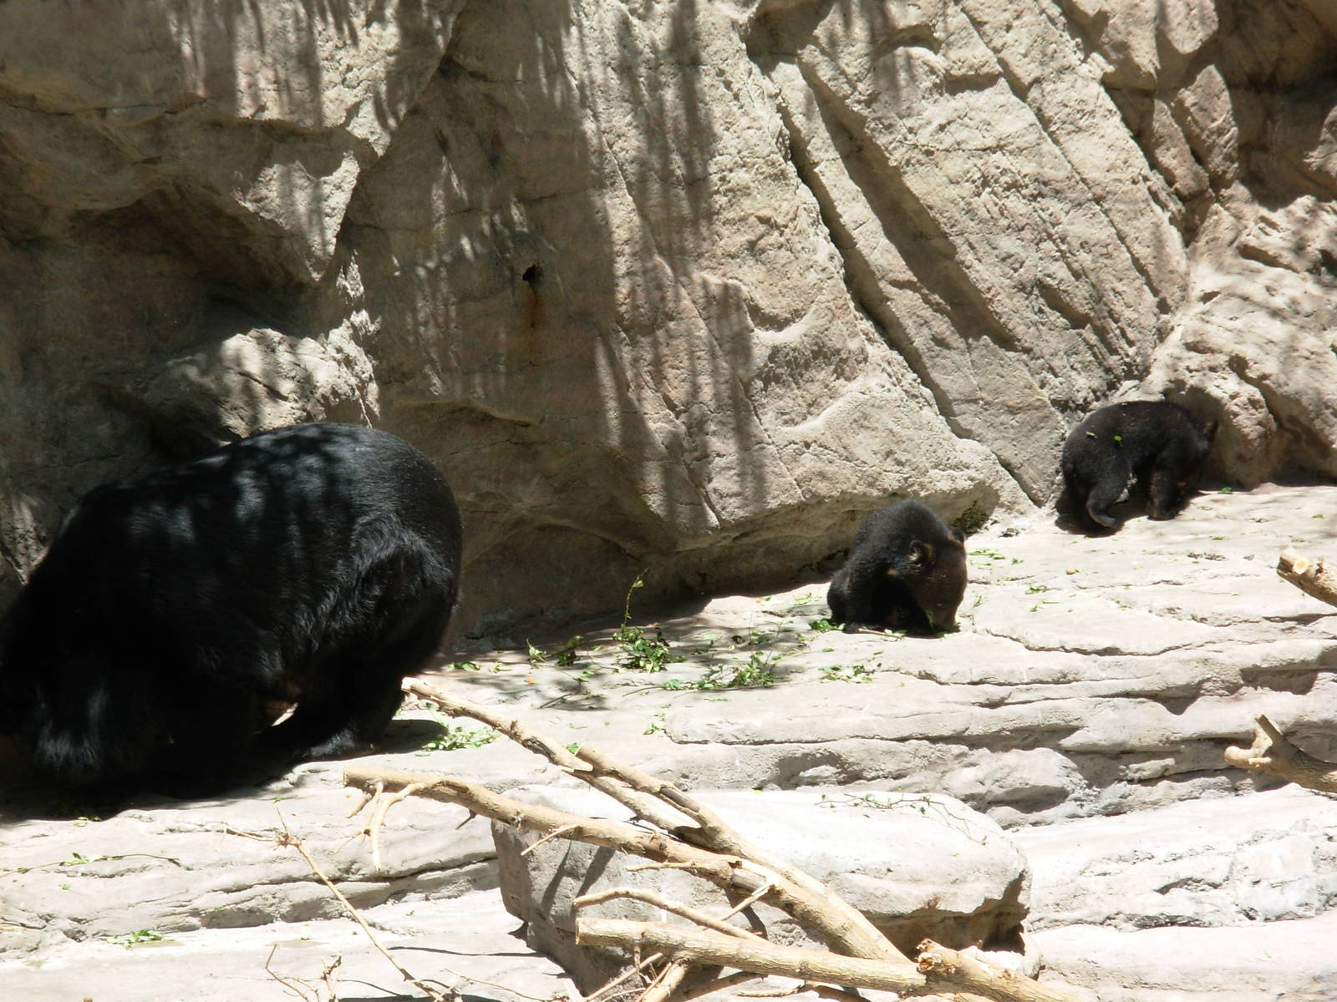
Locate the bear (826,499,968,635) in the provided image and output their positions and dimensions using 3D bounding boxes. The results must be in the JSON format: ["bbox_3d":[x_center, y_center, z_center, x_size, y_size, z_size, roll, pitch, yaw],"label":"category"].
[{"bbox_3d":[0.561,0.163,18.000,0.380,0.300,0.230,9,13,41],"label":"bear"}]

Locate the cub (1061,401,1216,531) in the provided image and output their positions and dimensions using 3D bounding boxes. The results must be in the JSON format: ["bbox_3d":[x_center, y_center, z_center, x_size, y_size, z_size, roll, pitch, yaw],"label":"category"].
[{"bbox_3d":[1.217,-0.092,19.000,0.440,0.310,0.230,-6,12,-31],"label":"cub"}]

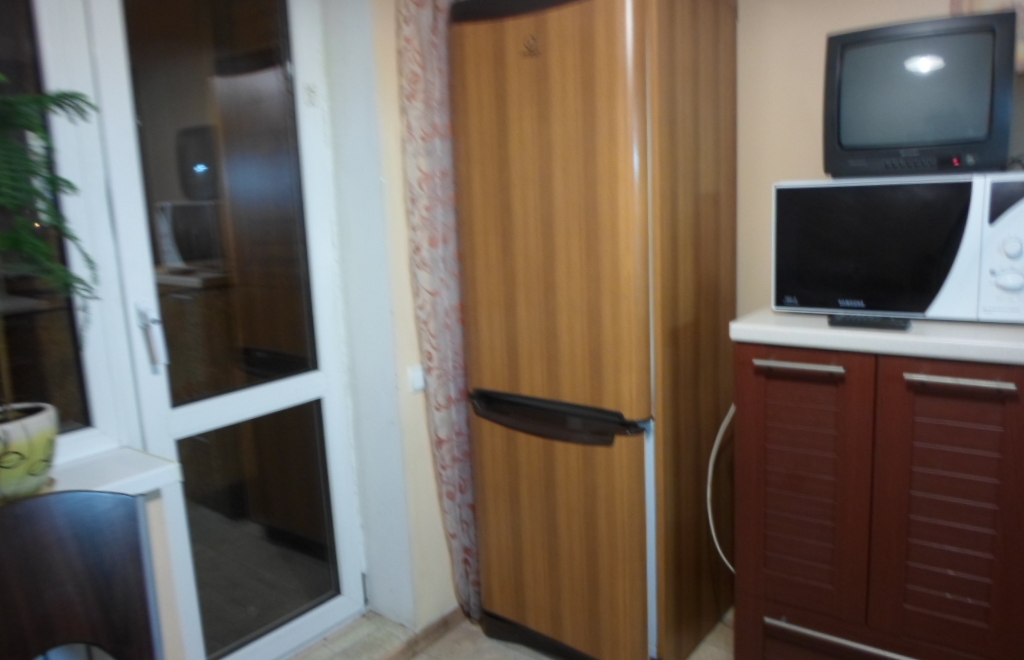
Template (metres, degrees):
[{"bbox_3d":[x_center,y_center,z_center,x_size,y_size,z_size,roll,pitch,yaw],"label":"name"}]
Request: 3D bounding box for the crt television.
[{"bbox_3d":[0.928,-0.511,1.711,0.341,0.313,0.355,3,12,28],"label":"crt television"}]

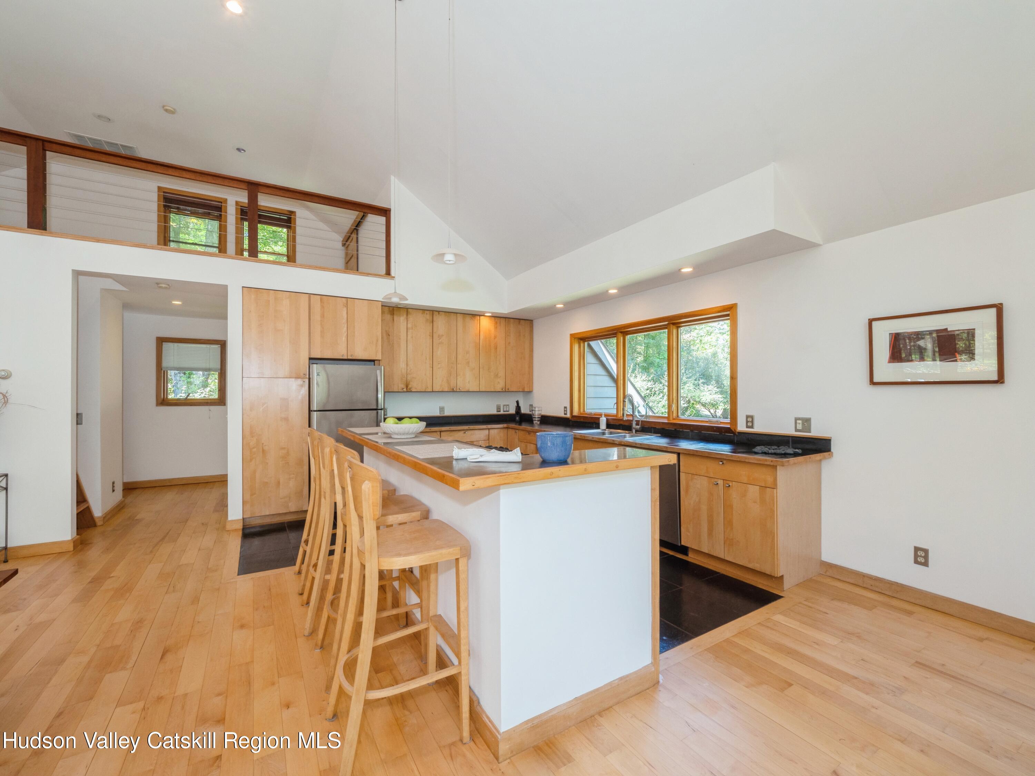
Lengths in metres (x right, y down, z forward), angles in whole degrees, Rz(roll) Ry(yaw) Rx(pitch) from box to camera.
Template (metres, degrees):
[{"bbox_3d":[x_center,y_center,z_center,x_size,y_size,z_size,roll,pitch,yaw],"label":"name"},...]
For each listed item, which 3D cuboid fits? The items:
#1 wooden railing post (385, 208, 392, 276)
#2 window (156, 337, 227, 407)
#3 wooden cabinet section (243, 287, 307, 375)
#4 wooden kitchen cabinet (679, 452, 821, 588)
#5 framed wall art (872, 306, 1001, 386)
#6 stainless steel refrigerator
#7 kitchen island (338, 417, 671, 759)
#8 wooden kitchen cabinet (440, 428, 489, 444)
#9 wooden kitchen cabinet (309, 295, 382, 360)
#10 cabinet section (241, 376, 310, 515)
[{"bbox_3d":[-1.566,-1.748,5.068,0.070,0.795,0.080,0,-1,-32],"label":"wooden railing post"},{"bbox_3d":[-4.894,-0.230,6.302,0.830,1.007,0.090,0,-1,-32],"label":"window"},{"bbox_3d":[-2.697,-0.562,4.680,0.604,0.923,0.612,0,-1,-31],"label":"wooden cabinet section"},{"bbox_3d":[1.808,0.964,3.304,0.605,0.857,0.772,0,-1,-32],"label":"wooden kitchen cabinet"},{"bbox_3d":[2.578,-0.250,2.621,0.032,0.454,0.613,0,-1,-32],"label":"framed wall art"},{"bbox_3d":[-2.047,0.587,4.894,0.764,1.665,0.720,0,-1,-32],"label":"stainless steel refrigerator"},{"bbox_3d":[-0.356,0.864,2.787,1.155,1.060,2.460,0,-1,-32],"label":"kitchen island"},{"bbox_3d":[-0.833,0.992,5.692,0.692,0.865,0.605,0,-1,-32],"label":"wooden kitchen cabinet"},{"bbox_3d":[-2.083,-0.668,4.986,0.775,0.693,0.550,0,-1,-32],"label":"wooden kitchen cabinet"},{"bbox_3d":[-2.691,0.617,4.669,0.603,1.436,0.612,0,-1,-31],"label":"cabinet section"}]

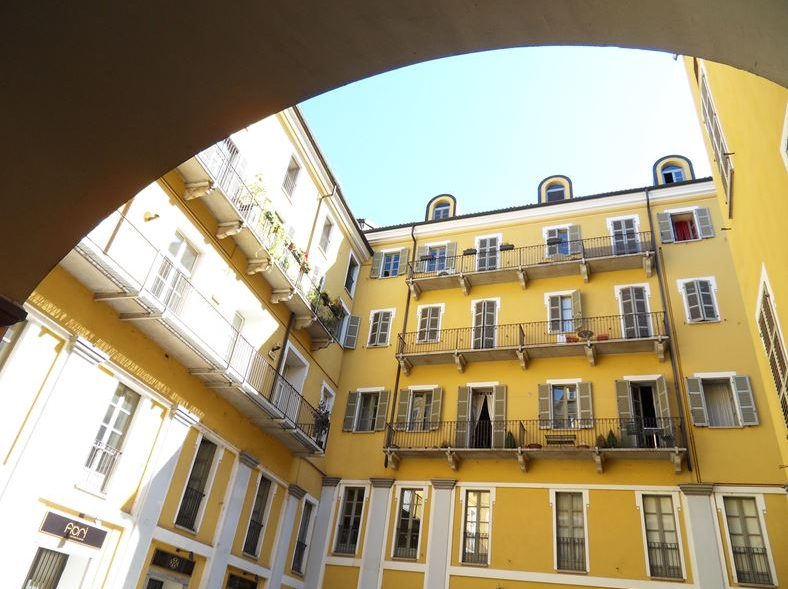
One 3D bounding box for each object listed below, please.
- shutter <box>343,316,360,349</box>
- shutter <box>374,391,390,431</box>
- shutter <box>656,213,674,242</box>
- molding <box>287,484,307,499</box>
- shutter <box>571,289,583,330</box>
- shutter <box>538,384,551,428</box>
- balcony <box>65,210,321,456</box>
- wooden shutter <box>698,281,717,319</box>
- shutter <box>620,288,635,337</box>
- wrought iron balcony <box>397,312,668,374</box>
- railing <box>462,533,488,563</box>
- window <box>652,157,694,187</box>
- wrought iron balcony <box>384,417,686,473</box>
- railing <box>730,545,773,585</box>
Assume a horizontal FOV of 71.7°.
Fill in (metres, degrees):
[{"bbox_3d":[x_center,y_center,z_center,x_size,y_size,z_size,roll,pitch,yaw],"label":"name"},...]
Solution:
[{"bbox_3d":[-1.885,1.653,24.678,0.466,1.681,0.060,9,-35,0],"label":"shutter"},{"bbox_3d":[-0.475,4.640,21.968,0.422,1.664,0.060,-11,-39,27],"label":"shutter"},{"bbox_3d":[11.698,-2.861,23.410,0.482,1.568,0.050,-6,-35,22],"label":"shutter"},{"bbox_3d":[-3.705,7.596,20.960,0.210,0.324,1.045,-3,-34,17],"label":"molding"},{"bbox_3d":[7.084,0.603,21.115,0.050,1.660,0.450,21,-35,-19],"label":"shutter"},{"bbox_3d":[5.829,4.315,21.035,0.480,1.799,0.050,-6,-35,21],"label":"shutter"},{"bbox_3d":[-4.958,2.106,16.277,1.066,1.526,13.487,-3,-34,17],"label":"balcony"},{"bbox_3d":[12.115,0.213,21.086,0.480,1.789,0.050,-2,-34,15],"label":"wooden shutter"},{"bbox_3d":[9.422,0.862,21.854,0.480,2.614,0.050,-12,-38,28],"label":"shutter"},{"bbox_3d":[5.238,2.179,22.307,10.660,1.640,1.004,-6,-35,22],"label":"wrought iron balcony"},{"bbox_3d":[2.807,8.735,18.755,0.880,1.000,0.060,-6,-35,22],"label":"railing"},{"bbox_3d":[13.251,-5.309,25.821,1.732,2.228,1.300,-6,-35,21],"label":"window"},{"bbox_3d":[4.484,5.221,18.902,9.948,1.458,0.760,-6,-37,20],"label":"wrought iron balcony"},{"bbox_3d":[10.666,8.082,16.225,0.897,1.006,0.050,-6,-35,21],"label":"railing"}]

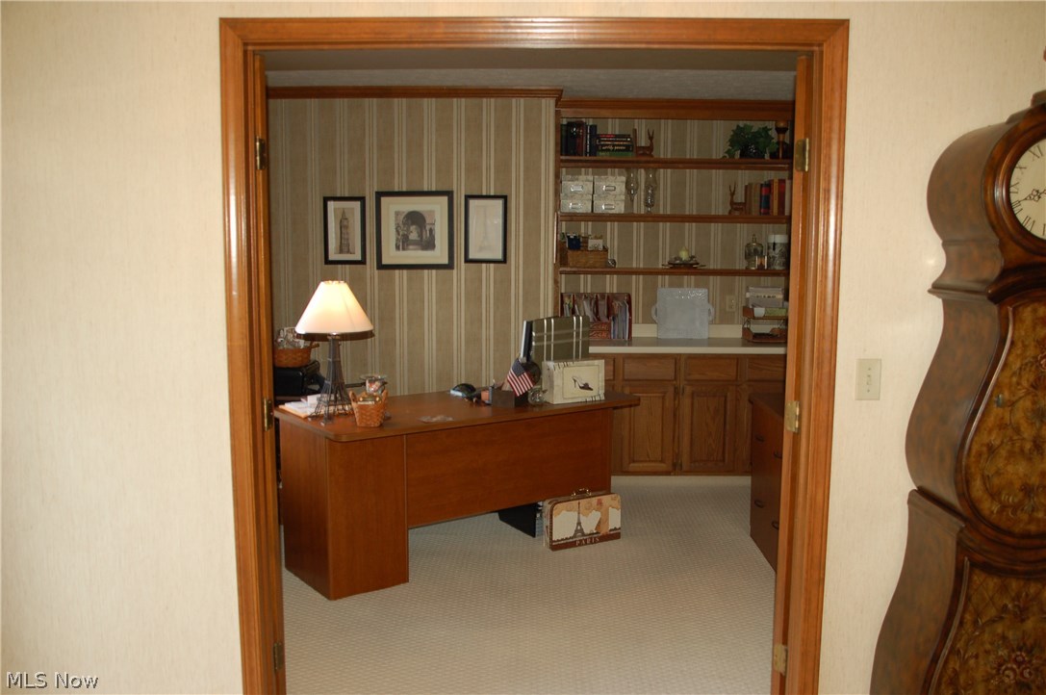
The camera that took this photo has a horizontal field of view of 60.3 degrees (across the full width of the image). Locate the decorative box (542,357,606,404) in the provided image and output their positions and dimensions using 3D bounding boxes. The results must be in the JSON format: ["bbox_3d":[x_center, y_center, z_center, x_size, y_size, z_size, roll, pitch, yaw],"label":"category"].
[{"bbox_3d":[0.251,0.163,4.509,0.284,0.200,0.145,-3,7,-24],"label":"decorative box"}]

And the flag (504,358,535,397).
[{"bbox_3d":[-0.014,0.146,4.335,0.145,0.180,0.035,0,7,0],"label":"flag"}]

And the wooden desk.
[{"bbox_3d":[-0.278,0.653,4.433,1.658,0.760,0.755,-5,8,-36],"label":"wooden desk"}]

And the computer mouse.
[{"bbox_3d":[-0.301,0.226,4.608,0.072,0.047,0.120,-5,8,-36],"label":"computer mouse"}]

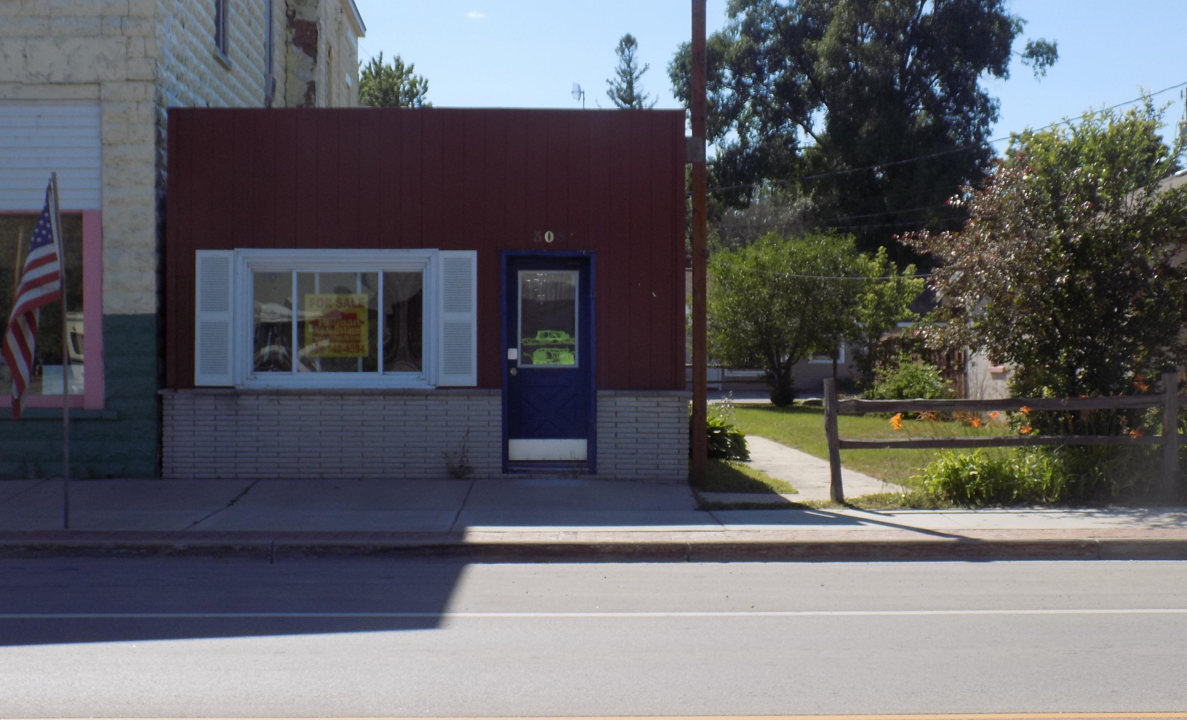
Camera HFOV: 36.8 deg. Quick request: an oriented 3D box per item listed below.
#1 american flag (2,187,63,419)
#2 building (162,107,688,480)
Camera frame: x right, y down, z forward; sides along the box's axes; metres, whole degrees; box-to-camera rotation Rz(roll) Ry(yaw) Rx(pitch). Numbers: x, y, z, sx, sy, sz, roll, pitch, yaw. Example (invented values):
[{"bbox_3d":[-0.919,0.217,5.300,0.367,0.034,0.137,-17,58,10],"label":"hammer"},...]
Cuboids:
[{"bbox_3d":[-4.350,-0.440,13.800,0.470,1.800,0.270,0,-1,-1],"label":"american flag"},{"bbox_3d":[-1.710,-0.597,21.319,5.070,3.620,8.200,0,-1,-1],"label":"building"}]

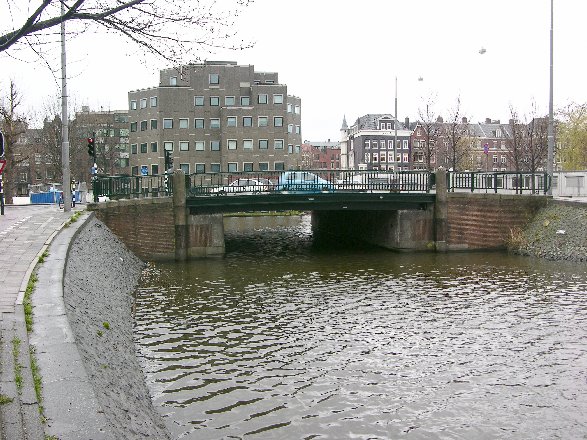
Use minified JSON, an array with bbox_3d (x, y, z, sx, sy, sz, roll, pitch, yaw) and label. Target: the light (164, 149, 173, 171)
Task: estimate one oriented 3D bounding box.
[{"bbox_3d":[-6.701,-3.248,31.861,0.380,0.980,0.330,0,3,12],"label":"light"}]

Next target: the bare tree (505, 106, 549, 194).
[{"bbox_3d":[18.128,-5.481,45.772,3.300,7.100,3.300,-1,3,0],"label":"bare tree"}]

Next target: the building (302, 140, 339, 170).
[{"bbox_3d":[9.791,-20.240,221.205,16.000,16.910,13.000,-1,3,-3],"label":"building"}]

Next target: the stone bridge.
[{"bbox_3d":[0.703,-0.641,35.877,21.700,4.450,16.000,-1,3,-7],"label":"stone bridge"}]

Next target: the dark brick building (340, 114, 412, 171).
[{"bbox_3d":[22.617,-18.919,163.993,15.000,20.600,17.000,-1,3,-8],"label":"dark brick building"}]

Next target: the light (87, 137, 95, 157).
[{"bbox_3d":[-9.671,-3.486,28.339,0.330,0.920,0.330,0,3,9],"label":"light"}]

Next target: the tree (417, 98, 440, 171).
[{"bbox_3d":[11.812,-6.351,51.727,2.400,8.390,2.400,-1,3,0],"label":"tree"}]

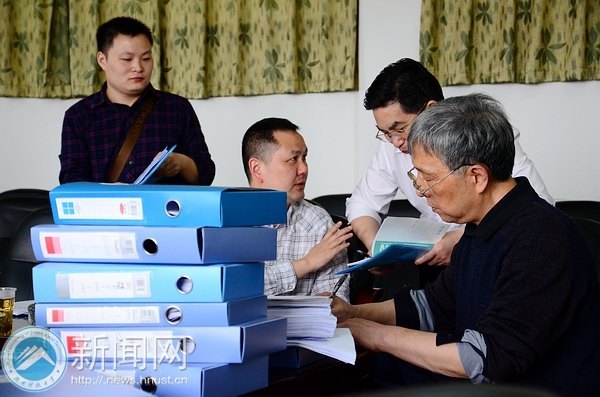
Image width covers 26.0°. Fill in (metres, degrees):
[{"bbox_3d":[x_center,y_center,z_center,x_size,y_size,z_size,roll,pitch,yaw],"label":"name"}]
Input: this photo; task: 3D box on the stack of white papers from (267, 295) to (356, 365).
[{"bbox_3d":[-0.045,0.232,2.340,0.290,0.110,0.240,0,0,0],"label":"stack of white papers"}]

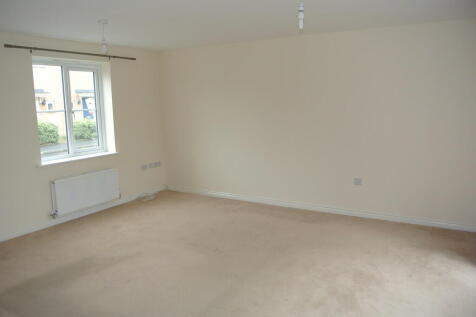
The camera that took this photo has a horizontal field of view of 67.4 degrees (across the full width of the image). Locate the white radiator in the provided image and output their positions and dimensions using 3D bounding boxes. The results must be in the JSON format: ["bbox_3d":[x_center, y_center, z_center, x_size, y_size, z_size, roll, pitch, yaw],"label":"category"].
[{"bbox_3d":[-2.093,0.448,5.012,0.095,0.475,1.020,4,11,31],"label":"white radiator"}]

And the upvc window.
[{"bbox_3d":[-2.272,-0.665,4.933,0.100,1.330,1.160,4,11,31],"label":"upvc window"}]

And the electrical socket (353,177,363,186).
[{"bbox_3d":[1.577,0.310,4.701,0.090,0.088,0.015,4,11,31],"label":"electrical socket"}]

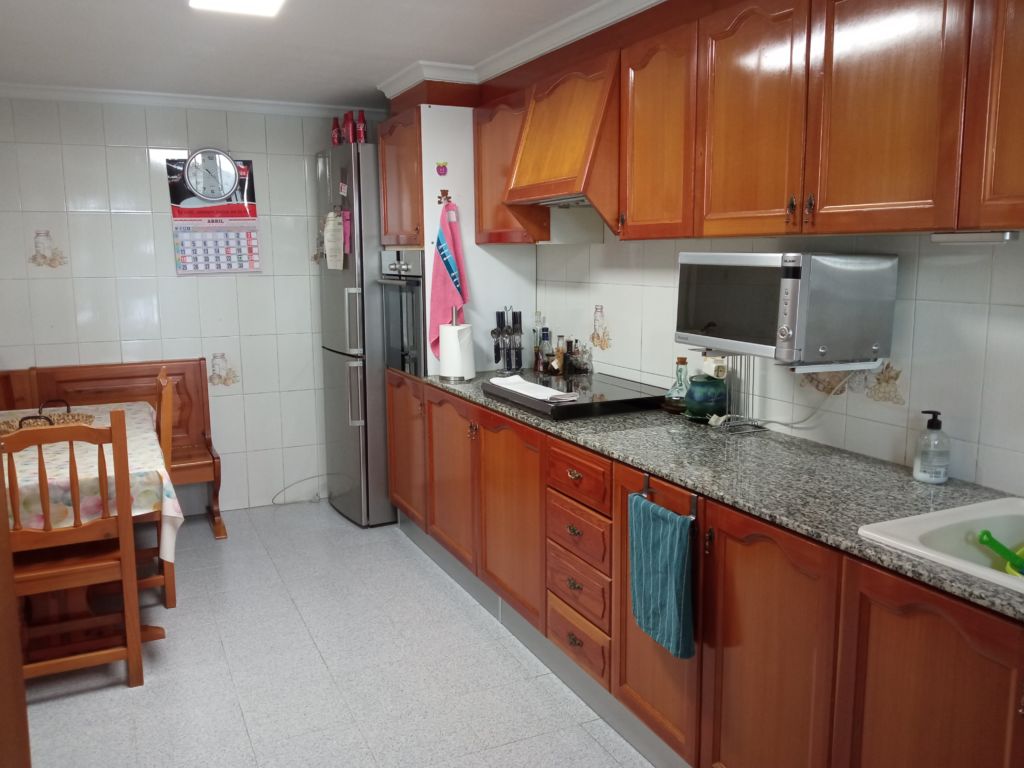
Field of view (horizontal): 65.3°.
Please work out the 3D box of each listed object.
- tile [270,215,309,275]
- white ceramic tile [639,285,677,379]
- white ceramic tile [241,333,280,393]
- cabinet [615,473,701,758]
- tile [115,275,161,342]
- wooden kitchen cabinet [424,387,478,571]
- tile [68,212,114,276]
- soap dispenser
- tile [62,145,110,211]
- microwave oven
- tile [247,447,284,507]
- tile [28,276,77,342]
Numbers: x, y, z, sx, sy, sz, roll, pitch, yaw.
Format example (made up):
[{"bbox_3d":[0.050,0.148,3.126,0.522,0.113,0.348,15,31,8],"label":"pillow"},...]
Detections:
[{"bbox_3d":[-1.251,-0.781,4.513,0.200,0.333,0.010,-4,10,-22],"label":"tile"},{"bbox_3d":[0.559,-0.203,3.042,0.010,0.335,0.196,-5,10,-26],"label":"white ceramic tile"},{"bbox_3d":[-1.437,-0.112,4.562,0.198,0.332,0.010,-5,10,-26],"label":"white ceramic tile"},{"bbox_3d":[0.650,0.589,2.350,0.591,0.731,0.402,-5,10,-26],"label":"cabinet"},{"bbox_3d":[-1.979,-0.397,4.246,0.200,0.334,0.010,-5,10,-26],"label":"tile"},{"bbox_3d":[-0.008,0.368,3.574,0.580,0.700,0.605,-5,10,-26],"label":"wooden kitchen cabinet"},{"bbox_3d":[-2.159,-0.714,4.112,0.198,0.332,0.010,-5,10,-26],"label":"tile"},{"bbox_3d":[1.058,0.153,2.002,0.085,0.176,0.085,3,10,19],"label":"soap dispenser"},{"bbox_3d":[-2.160,-1.041,4.051,0.200,0.334,0.010,-5,10,-26],"label":"tile"},{"bbox_3d":[0.744,-0.227,2.245,0.345,0.268,0.485,-4,10,-24],"label":"microwave oven"},{"bbox_3d":[-1.438,0.548,4.670,0.200,0.334,0.010,-5,10,-26],"label":"tile"},{"bbox_3d":[-2.358,-0.375,4.117,0.200,0.333,0.010,-4,10,-22],"label":"tile"}]

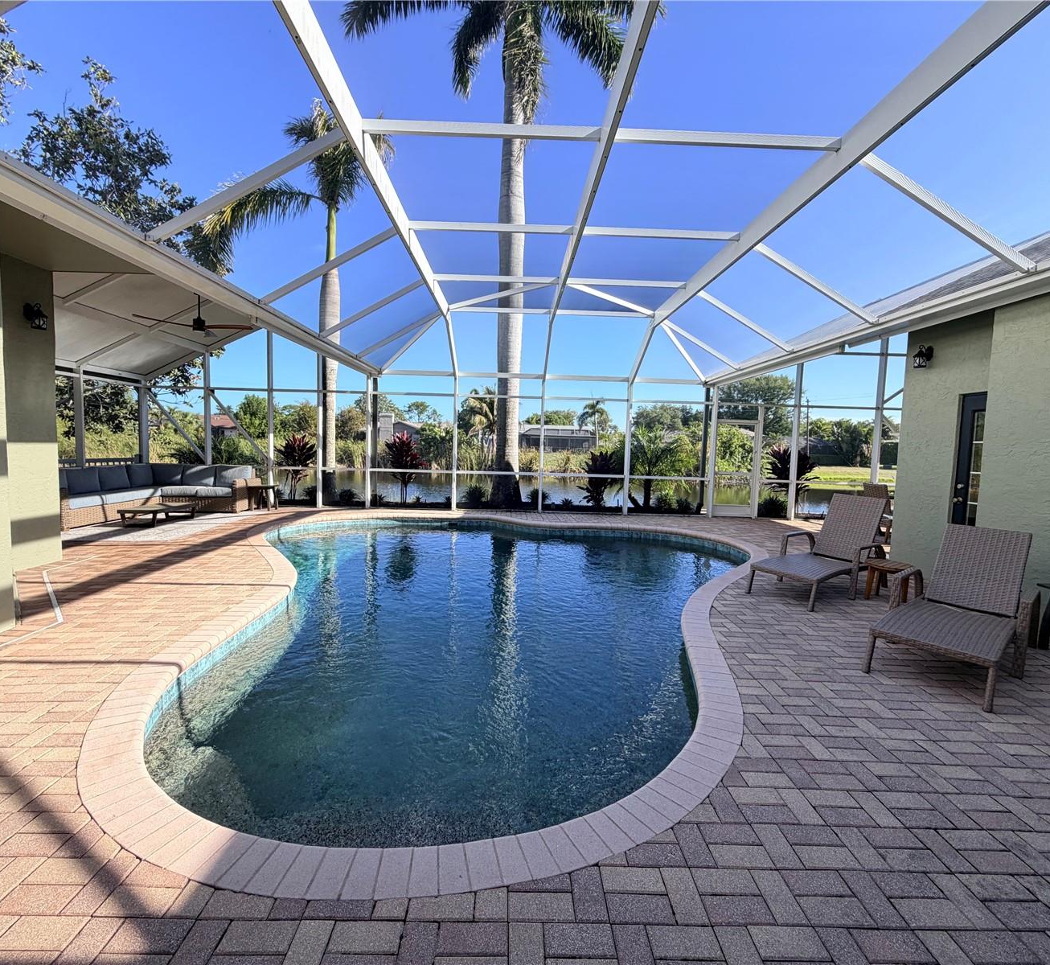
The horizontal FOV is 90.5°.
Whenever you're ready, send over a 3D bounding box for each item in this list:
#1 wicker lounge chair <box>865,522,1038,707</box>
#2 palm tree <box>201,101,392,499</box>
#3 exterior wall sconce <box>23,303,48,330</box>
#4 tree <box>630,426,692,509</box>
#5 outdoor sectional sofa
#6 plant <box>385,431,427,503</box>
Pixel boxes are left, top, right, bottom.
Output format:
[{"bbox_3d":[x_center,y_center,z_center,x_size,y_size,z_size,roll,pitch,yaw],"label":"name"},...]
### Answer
[{"bbox_3d":[3.149,0.820,3.756,1.870,0.870,0.740,-2,5,-40],"label":"wicker lounge chair"},{"bbox_3d":[-4.956,-3.917,11.629,4.200,8.750,4.000,2,4,-2],"label":"palm tree"},{"bbox_3d":[-4.755,-1.621,5.080,0.210,0.270,0.170,2,4,-2],"label":"exterior wall sconce"},{"bbox_3d":[3.104,-0.339,12.088,1.500,2.000,1.500,2,4,-2],"label":"tree"},{"bbox_3d":[-6.278,0.194,8.732,2.200,0.830,3.000,2,4,-2],"label":"outdoor sectional sofa"},{"bbox_3d":[-2.692,-0.325,11.743,0.950,1.660,0.950,2,4,-2],"label":"plant"}]

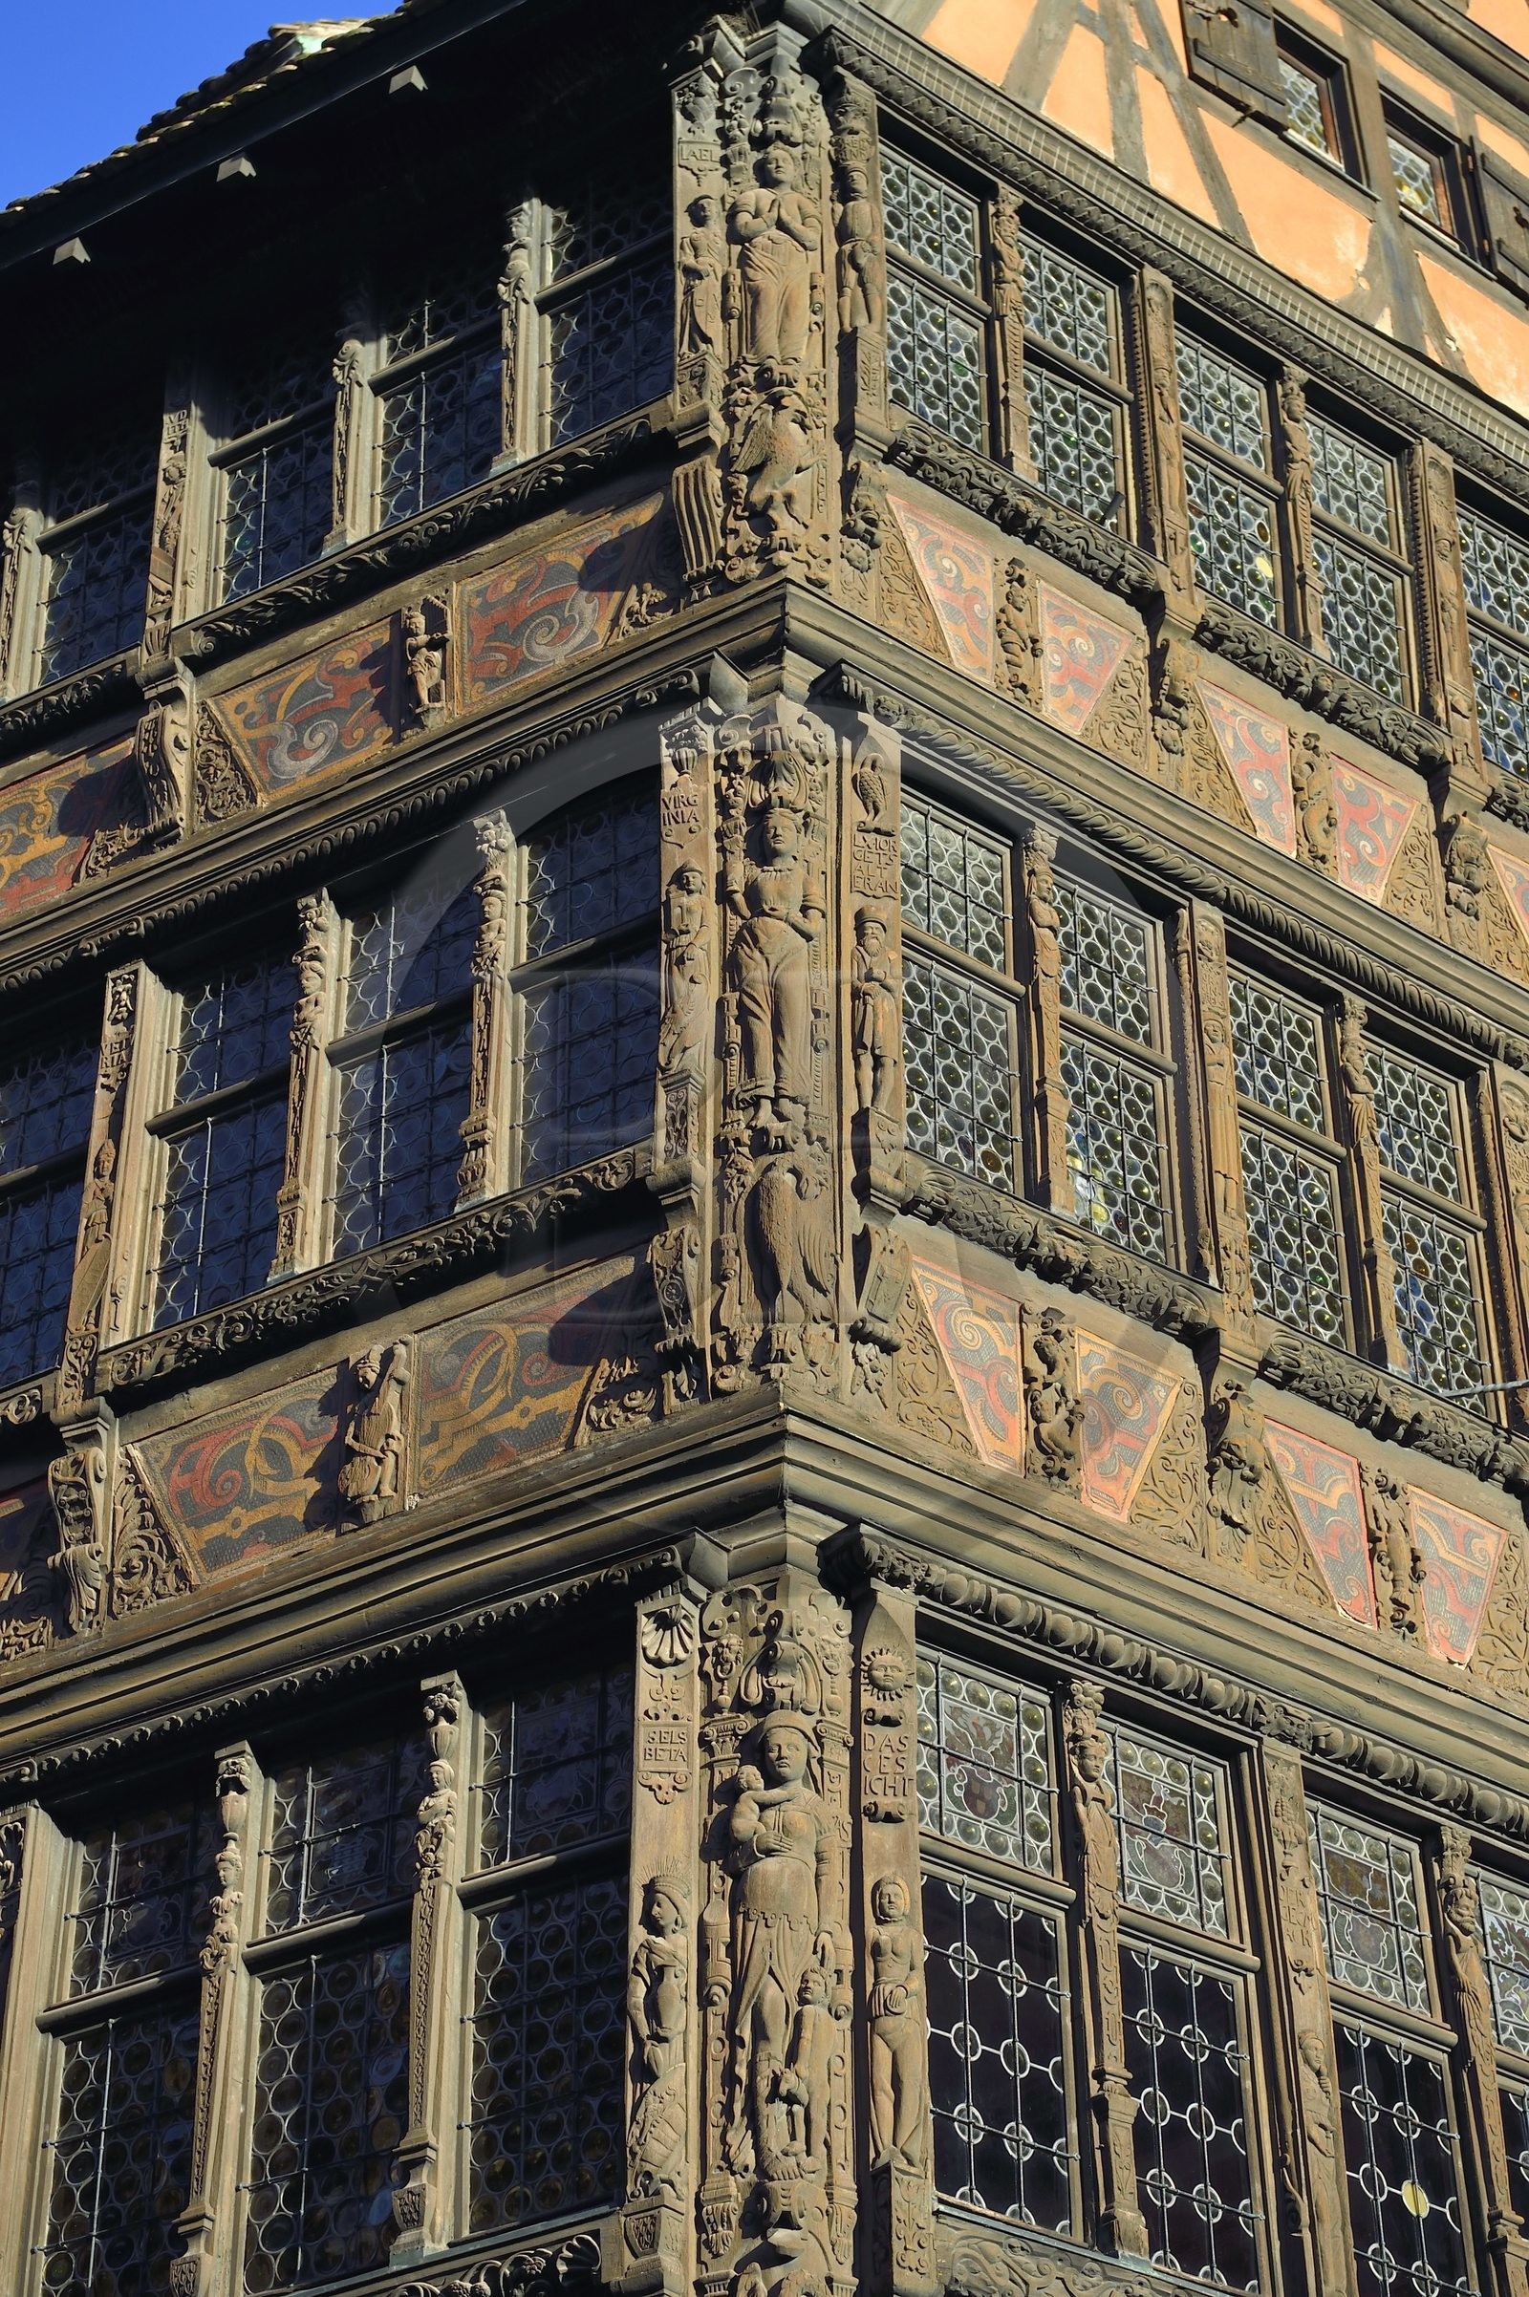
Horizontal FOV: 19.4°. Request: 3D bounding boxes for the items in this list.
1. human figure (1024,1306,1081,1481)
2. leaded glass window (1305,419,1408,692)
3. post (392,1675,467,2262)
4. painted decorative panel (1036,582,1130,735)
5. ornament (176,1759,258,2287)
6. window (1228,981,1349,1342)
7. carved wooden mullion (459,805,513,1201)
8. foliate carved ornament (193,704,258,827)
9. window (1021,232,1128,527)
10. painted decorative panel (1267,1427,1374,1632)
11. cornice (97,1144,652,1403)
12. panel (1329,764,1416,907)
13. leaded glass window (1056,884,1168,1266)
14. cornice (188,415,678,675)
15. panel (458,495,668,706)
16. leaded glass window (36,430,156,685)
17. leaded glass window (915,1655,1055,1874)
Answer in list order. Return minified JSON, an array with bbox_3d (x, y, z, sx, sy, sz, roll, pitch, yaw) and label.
[{"bbox_3d":[0.841,0.728,13.010,0.190,0.569,0.103,25,-44,-30],"label":"human figure"},{"bbox_3d":[2.126,-2.109,16.176,0.554,1.361,0.080,25,-43,-31],"label":"leaded glass window"},{"bbox_3d":[-0.893,2.199,12.056,0.130,1.700,0.150,-21,-41,26],"label":"post"},{"bbox_3d":[1.039,-1.532,14.526,0.445,0.589,0.050,25,-43,-31],"label":"painted decorative panel"},{"bbox_3d":[-1.474,2.396,12.240,0.134,1.673,0.120,-21,-41,25],"label":"ornament"},{"bbox_3d":[1.615,0.009,14.043,0.500,1.310,0.080,25,-44,-30],"label":"window"},{"bbox_3d":[-0.804,-0.401,13.330,0.144,1.495,0.140,-21,-41,26],"label":"carved wooden mullion"},{"bbox_3d":[-1.853,-1.373,15.330,0.359,0.613,0.070,-21,-41,25],"label":"foliate carved ornament"},{"bbox_3d":[1.090,-2.732,16.037,0.559,1.439,0.080,25,-44,-30],"label":"window"},{"bbox_3d":[1.616,1.113,13.143,0.412,0.589,0.050,25,-43,-31],"label":"painted decorative panel"},{"bbox_3d":[-1.116,0.374,12.863,1.950,0.150,0.150,-21,-41,25],"label":"cornice"},{"bbox_3d":[2.178,-1.079,15.875,0.480,0.610,0.050,25,-43,-31],"label":"panel"},{"bbox_3d":[1.030,-0.269,13.666,0.500,1.320,0.080,25,-44,-30],"label":"leaded glass window"},{"bbox_3d":[-1.169,-2.017,15.258,1.940,0.180,0.160,-21,-41,26],"label":"cornice"},{"bbox_3d":[-0.673,-1.795,14.796,0.840,0.610,0.050,-21,-41,26],"label":"panel"},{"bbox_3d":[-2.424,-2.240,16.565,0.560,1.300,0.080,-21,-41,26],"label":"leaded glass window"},{"bbox_3d":[0.583,1.697,12.313,0.570,0.560,0.080,25,-43,-31],"label":"leaded glass window"}]

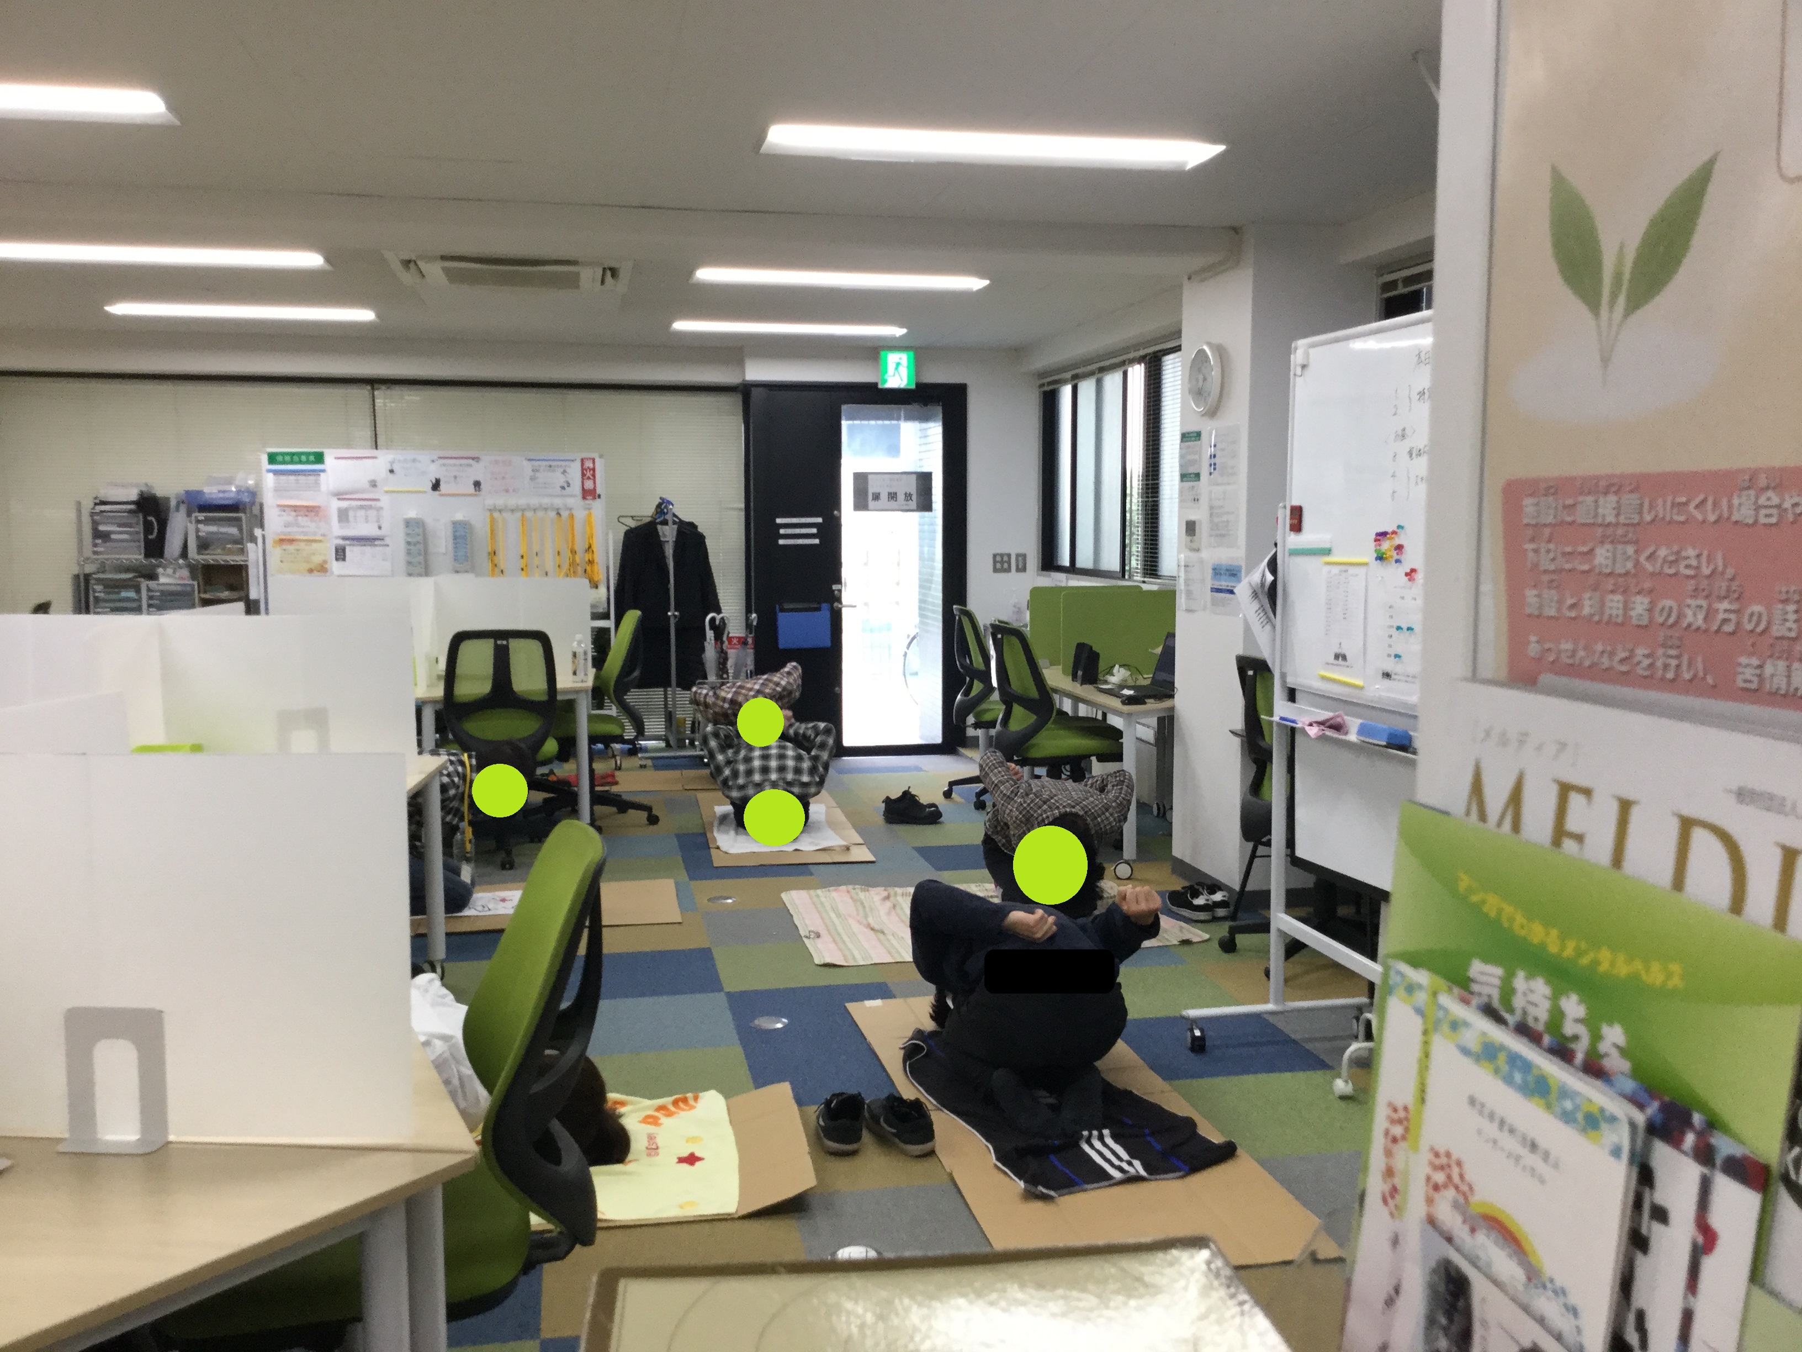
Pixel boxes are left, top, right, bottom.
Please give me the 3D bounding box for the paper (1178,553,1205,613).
[{"bbox_3d":[1.132,-0.361,6.295,0.006,0.215,0.285,-1,6,-11],"label":"paper"}]

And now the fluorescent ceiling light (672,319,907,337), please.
[{"bbox_3d":[-0.605,-1.874,8.711,1.250,0.070,0.300,-1,6,-11],"label":"fluorescent ceiling light"}]

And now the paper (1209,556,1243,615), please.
[{"bbox_3d":[1.206,-0.329,5.972,0.005,0.210,0.297,-1,6,-11],"label":"paper"}]

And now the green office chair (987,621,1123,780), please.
[{"bbox_3d":[0.689,0.274,6.881,0.620,0.975,0.600,-1,6,-11],"label":"green office chair"}]

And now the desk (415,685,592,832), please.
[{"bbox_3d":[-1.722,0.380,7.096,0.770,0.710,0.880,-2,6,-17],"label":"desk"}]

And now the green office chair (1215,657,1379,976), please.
[{"bbox_3d":[1.376,0.436,5.217,0.630,0.970,0.630,-1,6,-11],"label":"green office chair"}]

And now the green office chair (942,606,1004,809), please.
[{"bbox_3d":[0.557,0.144,8.129,0.640,0.980,0.640,-1,6,-11],"label":"green office chair"}]

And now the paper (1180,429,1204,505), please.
[{"bbox_3d":[1.133,-0.801,6.289,0.005,0.297,0.210,-1,6,-11],"label":"paper"}]

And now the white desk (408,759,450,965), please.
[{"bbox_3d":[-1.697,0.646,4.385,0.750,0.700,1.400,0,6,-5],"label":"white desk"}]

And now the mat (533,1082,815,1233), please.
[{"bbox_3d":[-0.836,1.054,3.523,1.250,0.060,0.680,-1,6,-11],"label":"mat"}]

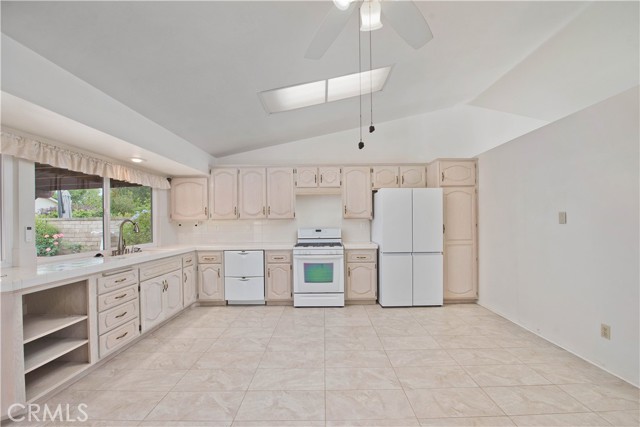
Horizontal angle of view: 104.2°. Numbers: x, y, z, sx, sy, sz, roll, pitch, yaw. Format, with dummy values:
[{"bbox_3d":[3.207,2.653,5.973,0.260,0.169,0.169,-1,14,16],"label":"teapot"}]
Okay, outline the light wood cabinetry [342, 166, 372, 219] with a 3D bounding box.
[{"bbox_3d":[0.615,-0.345,4.250,0.480,0.870,0.320,-1,-1,0],"label":"light wood cabinetry"}]

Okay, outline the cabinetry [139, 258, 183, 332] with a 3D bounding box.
[{"bbox_3d":[-2.195,0.955,3.030,0.600,0.840,0.820,-1,-1,0],"label":"cabinetry"}]

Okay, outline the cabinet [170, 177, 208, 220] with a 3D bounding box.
[{"bbox_3d":[-2.174,-0.243,4.285,0.670,0.740,0.330,-1,-2,1],"label":"cabinet"}]

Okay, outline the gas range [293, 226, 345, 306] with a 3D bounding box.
[{"bbox_3d":[-0.006,0.827,4.052,0.760,1.170,0.650,-1,-2,1],"label":"gas range"}]

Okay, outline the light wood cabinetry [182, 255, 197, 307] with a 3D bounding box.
[{"bbox_3d":[-2.186,0.974,3.612,0.605,0.805,0.380,-1,-2,1],"label":"light wood cabinetry"}]

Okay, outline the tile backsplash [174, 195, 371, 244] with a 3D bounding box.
[{"bbox_3d":[-0.830,0.110,4.400,3.450,0.830,0.030,-1,-1,0],"label":"tile backsplash"}]

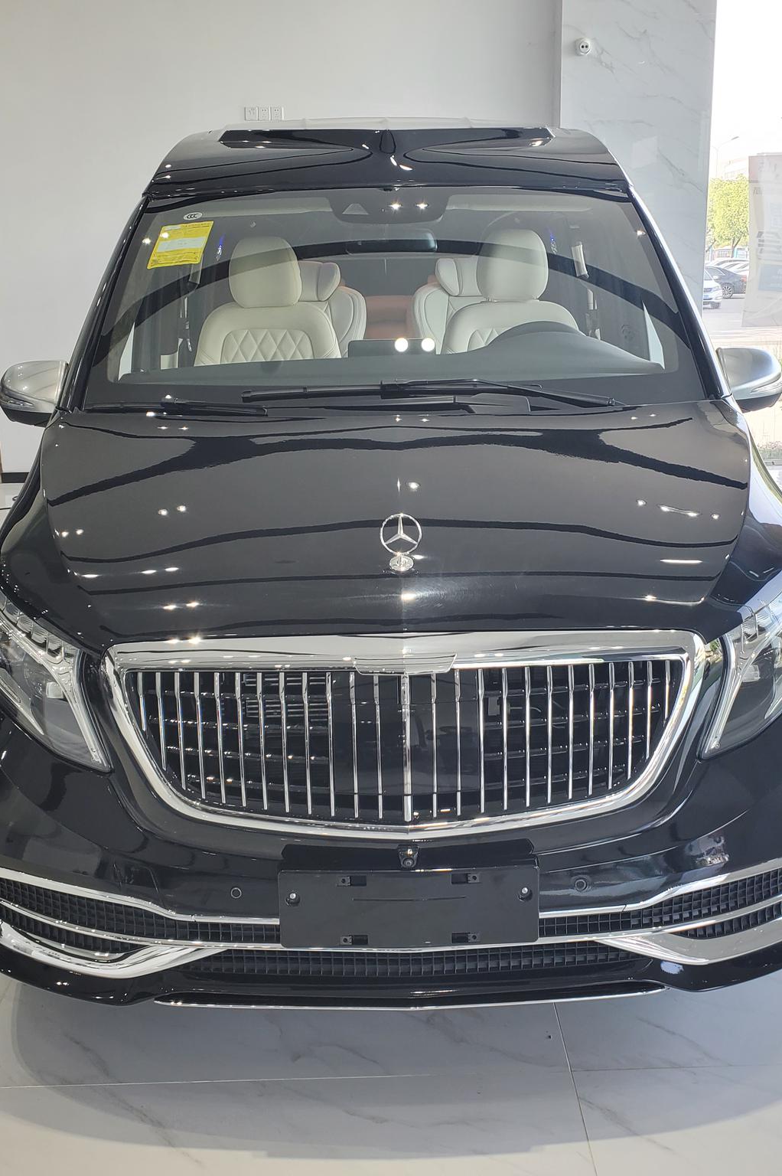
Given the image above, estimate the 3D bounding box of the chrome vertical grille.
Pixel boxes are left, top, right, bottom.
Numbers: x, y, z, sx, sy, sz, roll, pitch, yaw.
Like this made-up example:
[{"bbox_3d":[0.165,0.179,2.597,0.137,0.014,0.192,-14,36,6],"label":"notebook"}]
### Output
[{"bbox_3d":[0.028,0.262,2.153,1.070,0.335,0.180,-1,15,0],"label":"chrome vertical grille"}]

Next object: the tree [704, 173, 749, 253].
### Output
[{"bbox_3d":[16.976,-17.939,59.666,3.600,5.500,3.400,-1,15,-1],"label":"tree"}]

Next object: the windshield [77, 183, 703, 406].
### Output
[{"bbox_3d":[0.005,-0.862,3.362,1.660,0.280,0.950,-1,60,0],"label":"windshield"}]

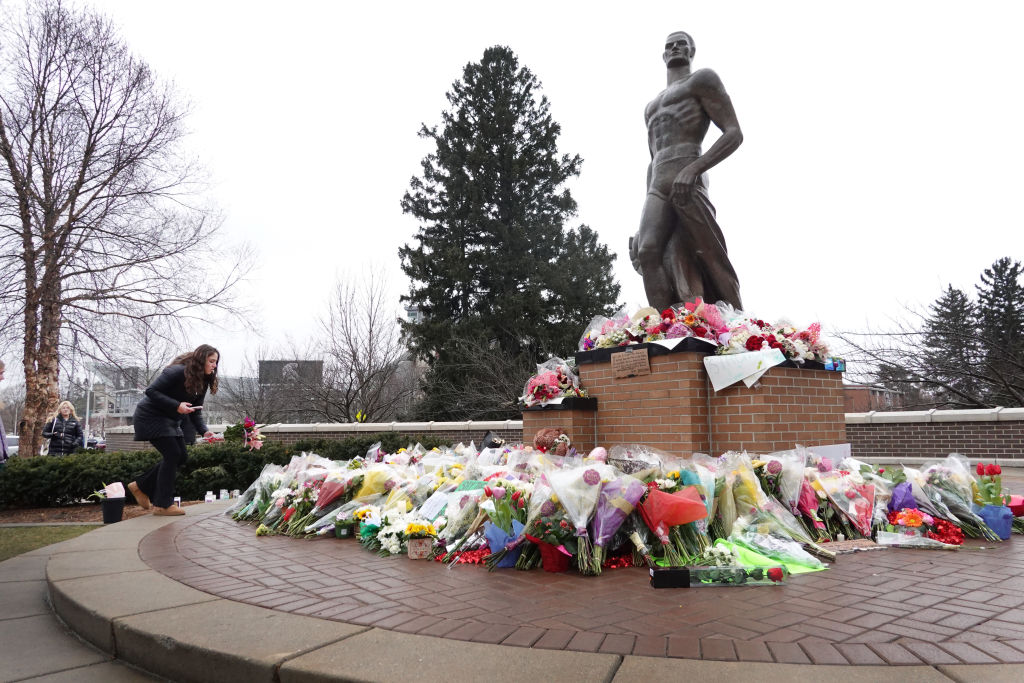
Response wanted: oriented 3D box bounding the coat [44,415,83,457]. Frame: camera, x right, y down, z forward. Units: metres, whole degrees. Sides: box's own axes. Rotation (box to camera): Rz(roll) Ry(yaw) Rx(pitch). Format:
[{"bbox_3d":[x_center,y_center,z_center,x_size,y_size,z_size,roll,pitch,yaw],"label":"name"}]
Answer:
[{"bbox_3d":[-6.217,1.347,10.215,0.560,0.660,0.340,4,-8,-32],"label":"coat"}]

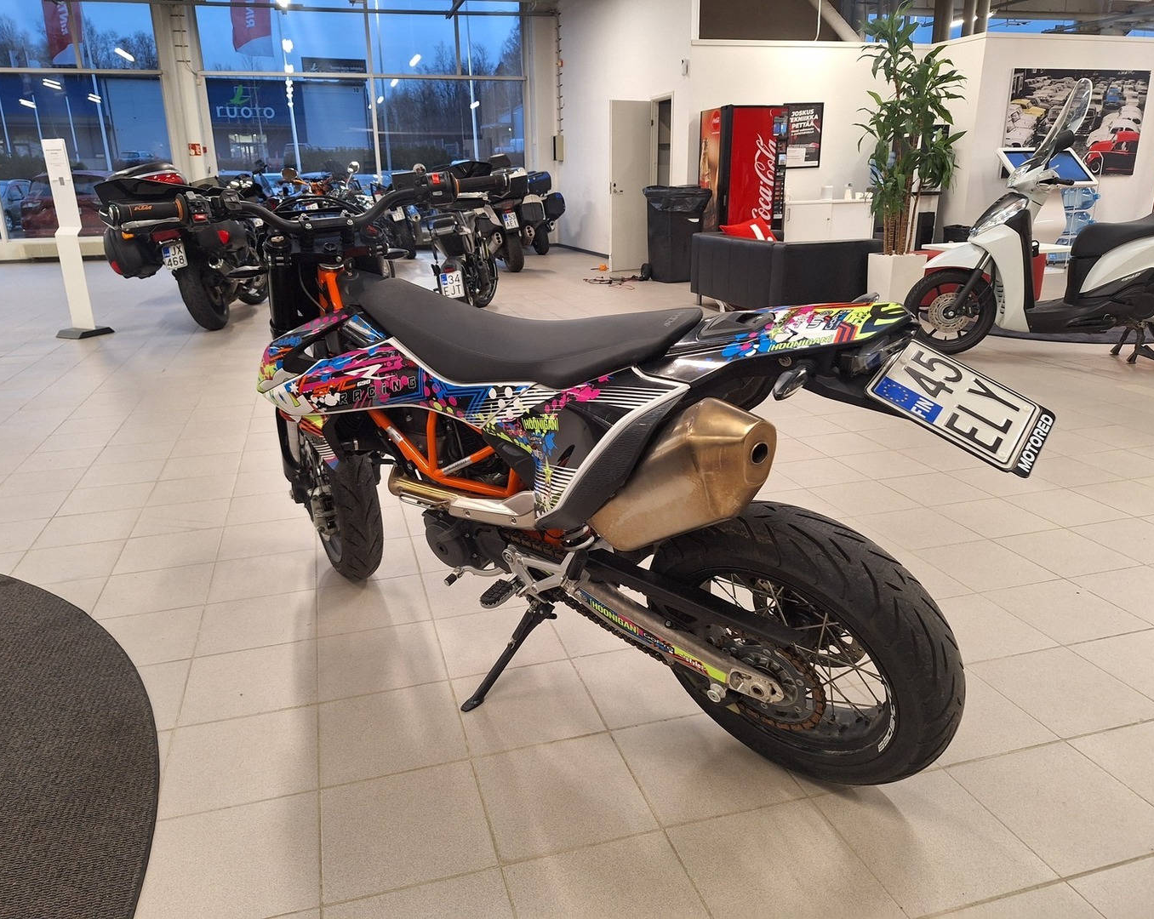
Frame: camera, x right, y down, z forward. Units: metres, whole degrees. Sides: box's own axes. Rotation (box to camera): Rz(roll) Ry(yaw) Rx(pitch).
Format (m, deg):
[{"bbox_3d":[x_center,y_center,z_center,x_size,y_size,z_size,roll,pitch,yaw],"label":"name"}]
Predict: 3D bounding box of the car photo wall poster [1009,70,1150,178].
[{"bbox_3d":[5.620,-3.770,9.166,1.750,1.110,0.040,-4,19,-11],"label":"car photo wall poster"}]

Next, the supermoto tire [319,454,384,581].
[{"bbox_3d":[-0.691,0.057,2.340,0.120,0.600,0.600,-15,23,-25],"label":"supermoto tire"}]

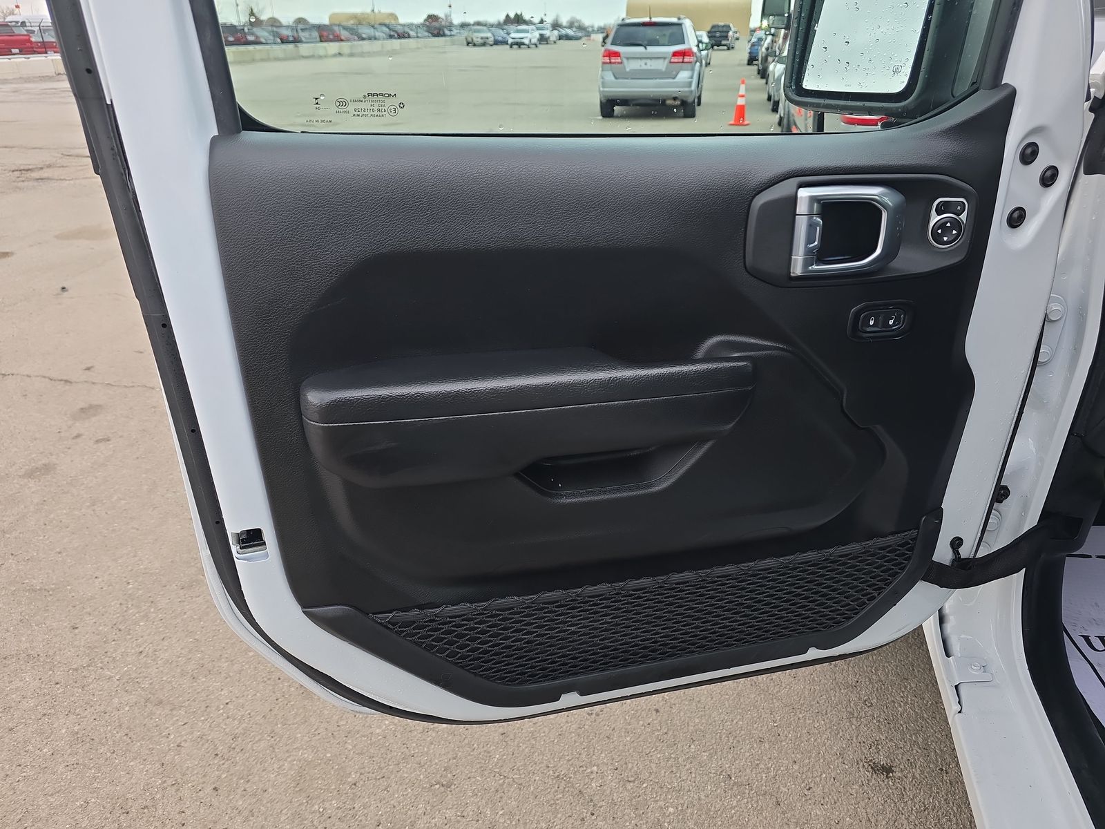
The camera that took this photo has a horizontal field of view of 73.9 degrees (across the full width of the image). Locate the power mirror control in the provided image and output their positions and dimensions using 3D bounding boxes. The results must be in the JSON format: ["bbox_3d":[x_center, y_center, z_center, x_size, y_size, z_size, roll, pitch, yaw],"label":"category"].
[{"bbox_3d":[0.389,-0.188,0.722,0.033,0.048,0.012,2,23,4],"label":"power mirror control"}]

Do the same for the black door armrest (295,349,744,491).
[{"bbox_3d":[-0.018,-0.002,0.759,0.440,0.114,0.082,-5,28,-6],"label":"black door armrest"}]

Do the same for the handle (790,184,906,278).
[{"bbox_3d":[0.286,-0.179,0.715,0.099,0.084,0.030,-5,23,-7],"label":"handle"}]

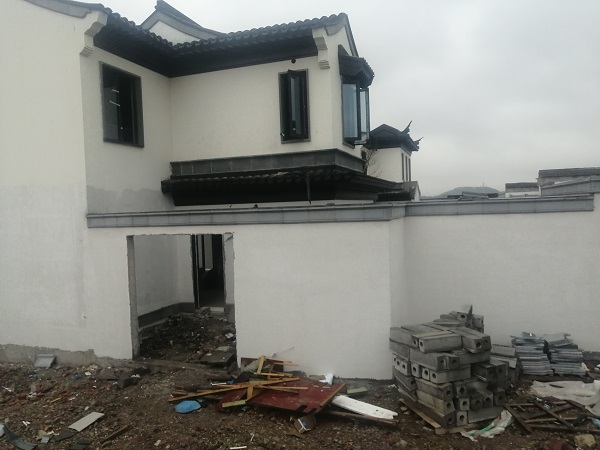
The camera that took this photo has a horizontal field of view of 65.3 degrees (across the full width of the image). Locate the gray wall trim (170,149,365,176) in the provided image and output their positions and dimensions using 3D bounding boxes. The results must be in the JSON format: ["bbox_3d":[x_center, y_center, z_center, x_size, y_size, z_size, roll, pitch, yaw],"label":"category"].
[{"bbox_3d":[-0.654,-1.420,11.716,4.043,0.323,2.821,-1,2,20],"label":"gray wall trim"}]

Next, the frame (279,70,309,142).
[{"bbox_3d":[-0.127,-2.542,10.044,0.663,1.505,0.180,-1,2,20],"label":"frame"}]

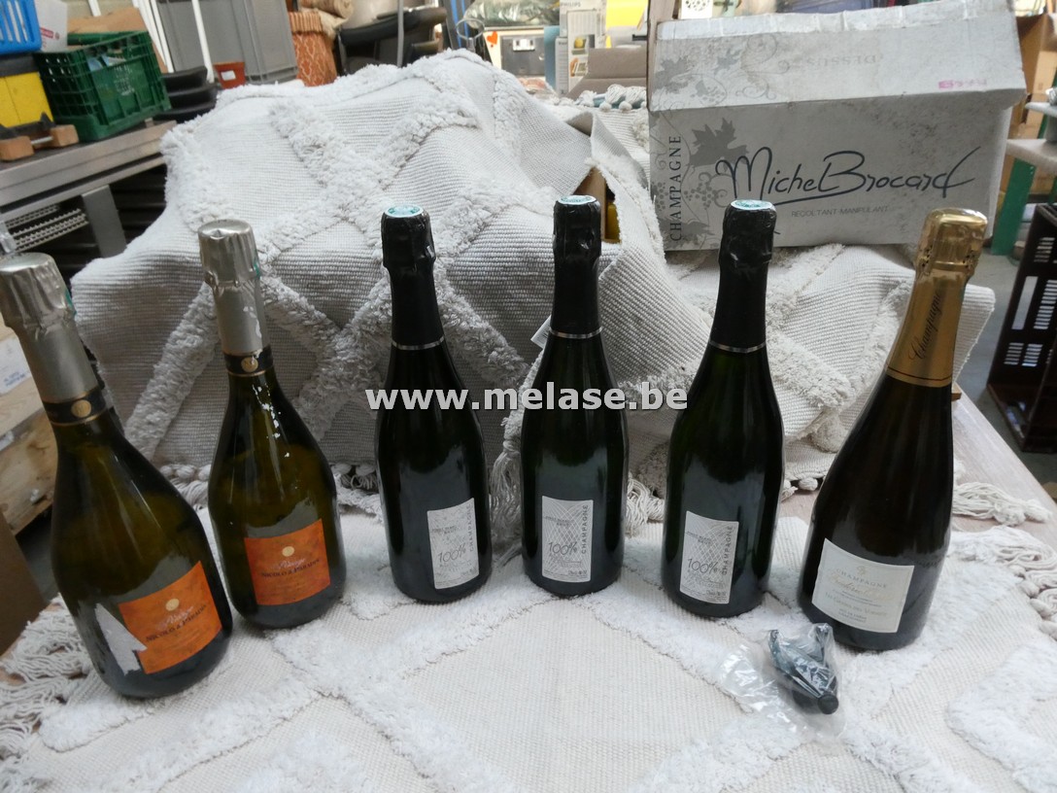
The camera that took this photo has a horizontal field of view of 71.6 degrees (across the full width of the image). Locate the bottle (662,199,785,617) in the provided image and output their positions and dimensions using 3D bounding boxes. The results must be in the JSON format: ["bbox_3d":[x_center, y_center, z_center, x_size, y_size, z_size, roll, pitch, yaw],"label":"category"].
[{"bbox_3d":[0.151,0.017,0.550,0.088,0.318,0.088,10,30,23],"label":"bottle"}]

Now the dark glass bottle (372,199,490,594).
[{"bbox_3d":[-0.080,0.013,0.576,0.088,0.318,0.088,-14,30,-23],"label":"dark glass bottle"}]

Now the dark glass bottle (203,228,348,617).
[{"bbox_3d":[-0.202,0.026,0.556,0.095,0.311,0.095,-13,27,-25],"label":"dark glass bottle"}]

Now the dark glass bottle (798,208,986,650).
[{"bbox_3d":[0.261,0.031,0.516,0.089,0.315,0.089,17,29,30],"label":"dark glass bottle"}]

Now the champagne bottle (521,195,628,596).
[{"bbox_3d":[0.037,0.007,0.576,0.088,0.318,0.088,4,28,11],"label":"champagne bottle"}]

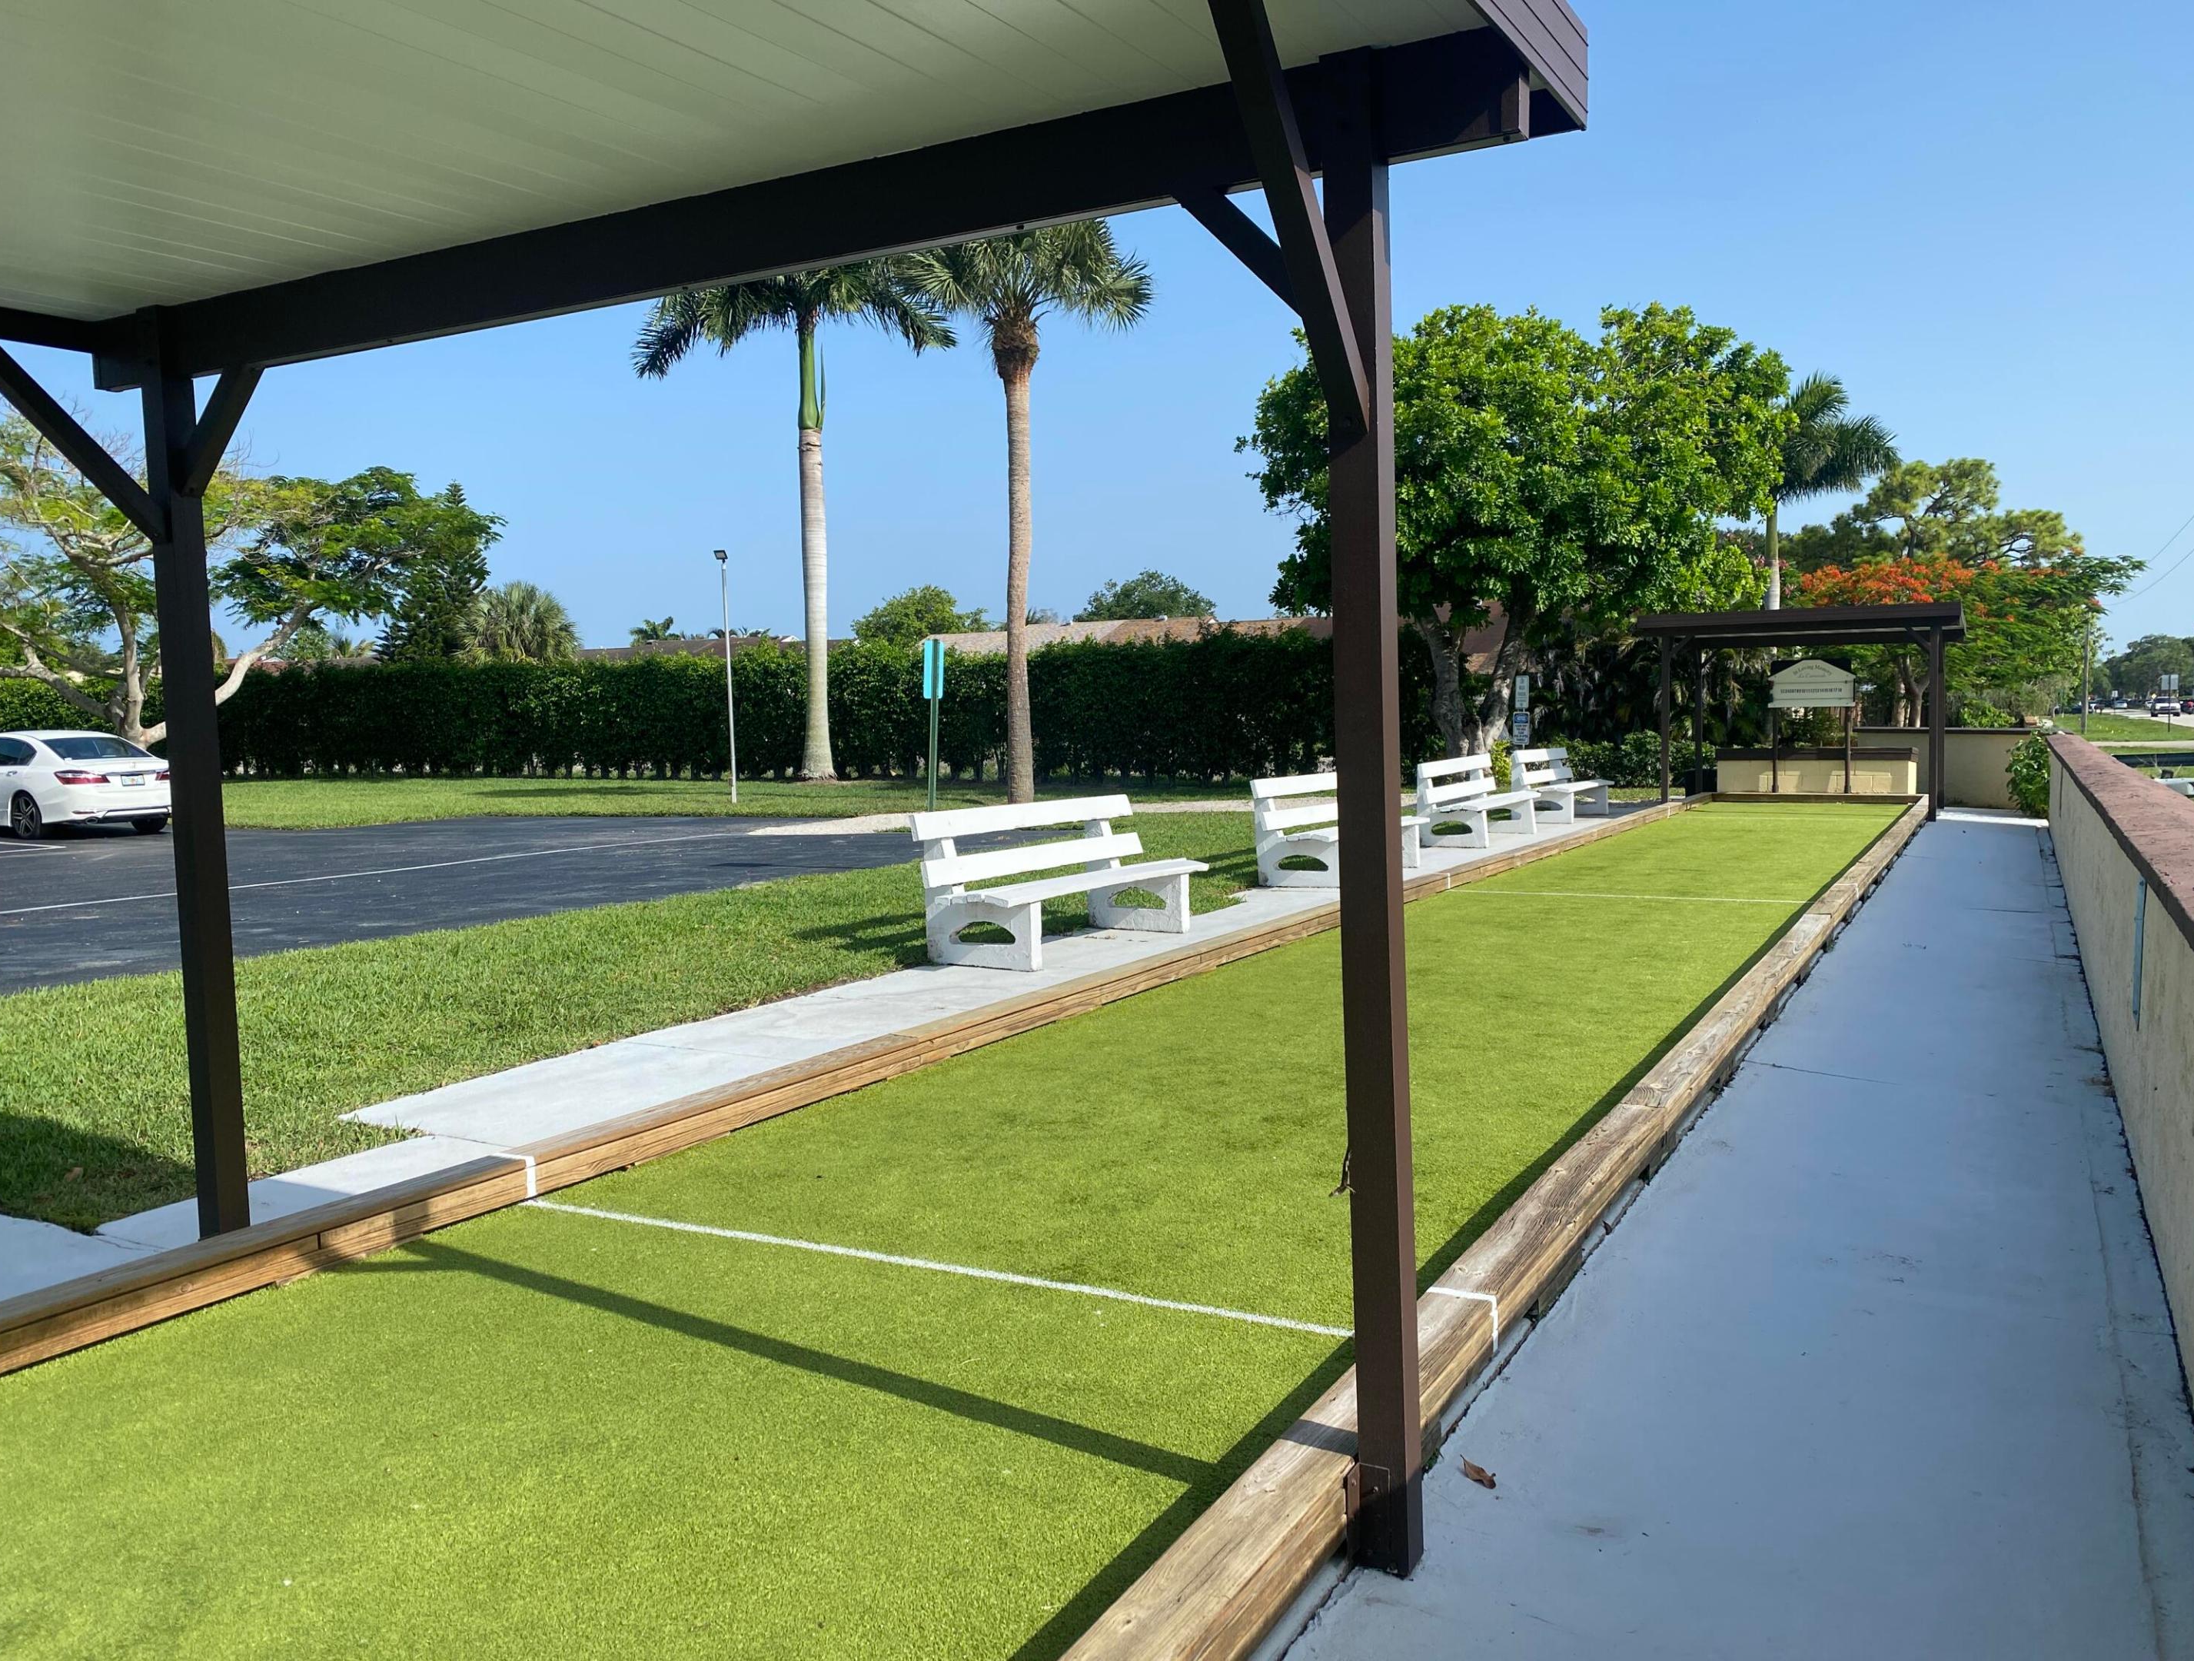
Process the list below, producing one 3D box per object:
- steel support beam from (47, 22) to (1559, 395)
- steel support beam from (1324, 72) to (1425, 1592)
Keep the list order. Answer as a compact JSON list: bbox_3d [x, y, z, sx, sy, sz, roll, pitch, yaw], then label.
[{"bbox_3d":[-0.996,-1.241,3.573,3.869,0.185,0.075,2,5,29],"label":"steel support beam"},{"bbox_3d":[0.489,0.006,2.935,0.090,2.641,0.090,0,4,29],"label":"steel support beam"}]

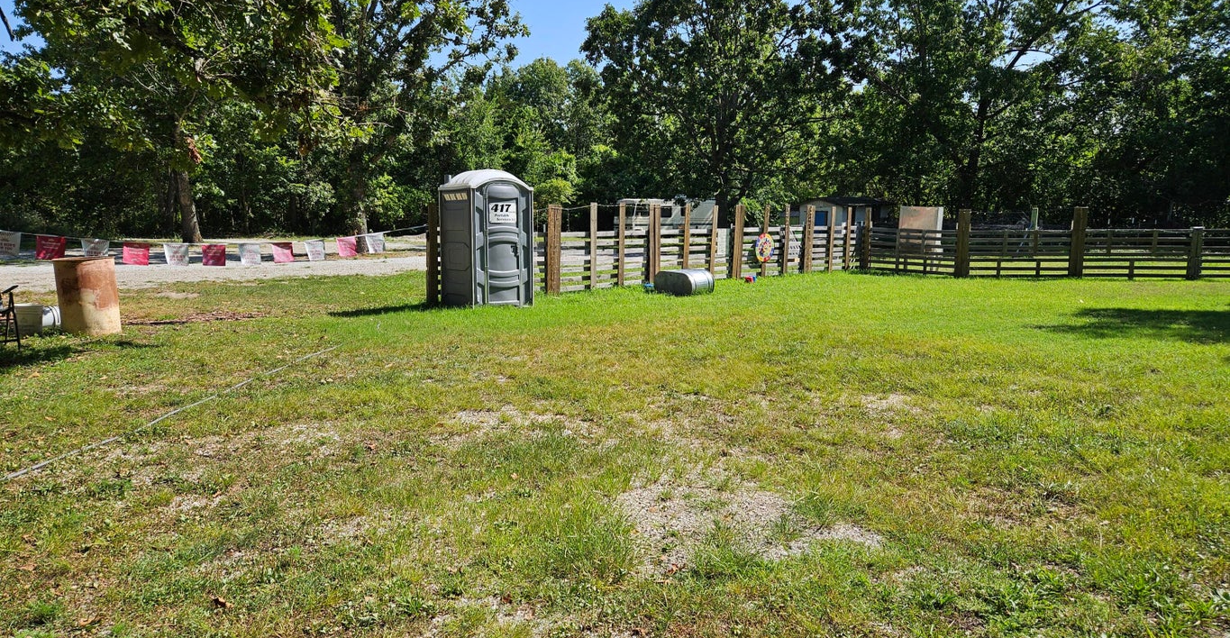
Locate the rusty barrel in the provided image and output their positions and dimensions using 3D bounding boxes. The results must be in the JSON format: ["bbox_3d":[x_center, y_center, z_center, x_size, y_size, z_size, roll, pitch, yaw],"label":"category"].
[{"bbox_3d":[-6.470,-0.288,10.040,0.630,0.920,0.630,-5,8,-33],"label":"rusty barrel"}]

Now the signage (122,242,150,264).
[{"bbox_3d":[-6.615,-0.902,11.274,0.320,0.310,0.050,-5,9,-38],"label":"signage"}]

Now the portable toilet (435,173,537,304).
[{"bbox_3d":[-2.182,-1.376,13.905,1.130,2.300,1.200,-5,9,-36],"label":"portable toilet"}]

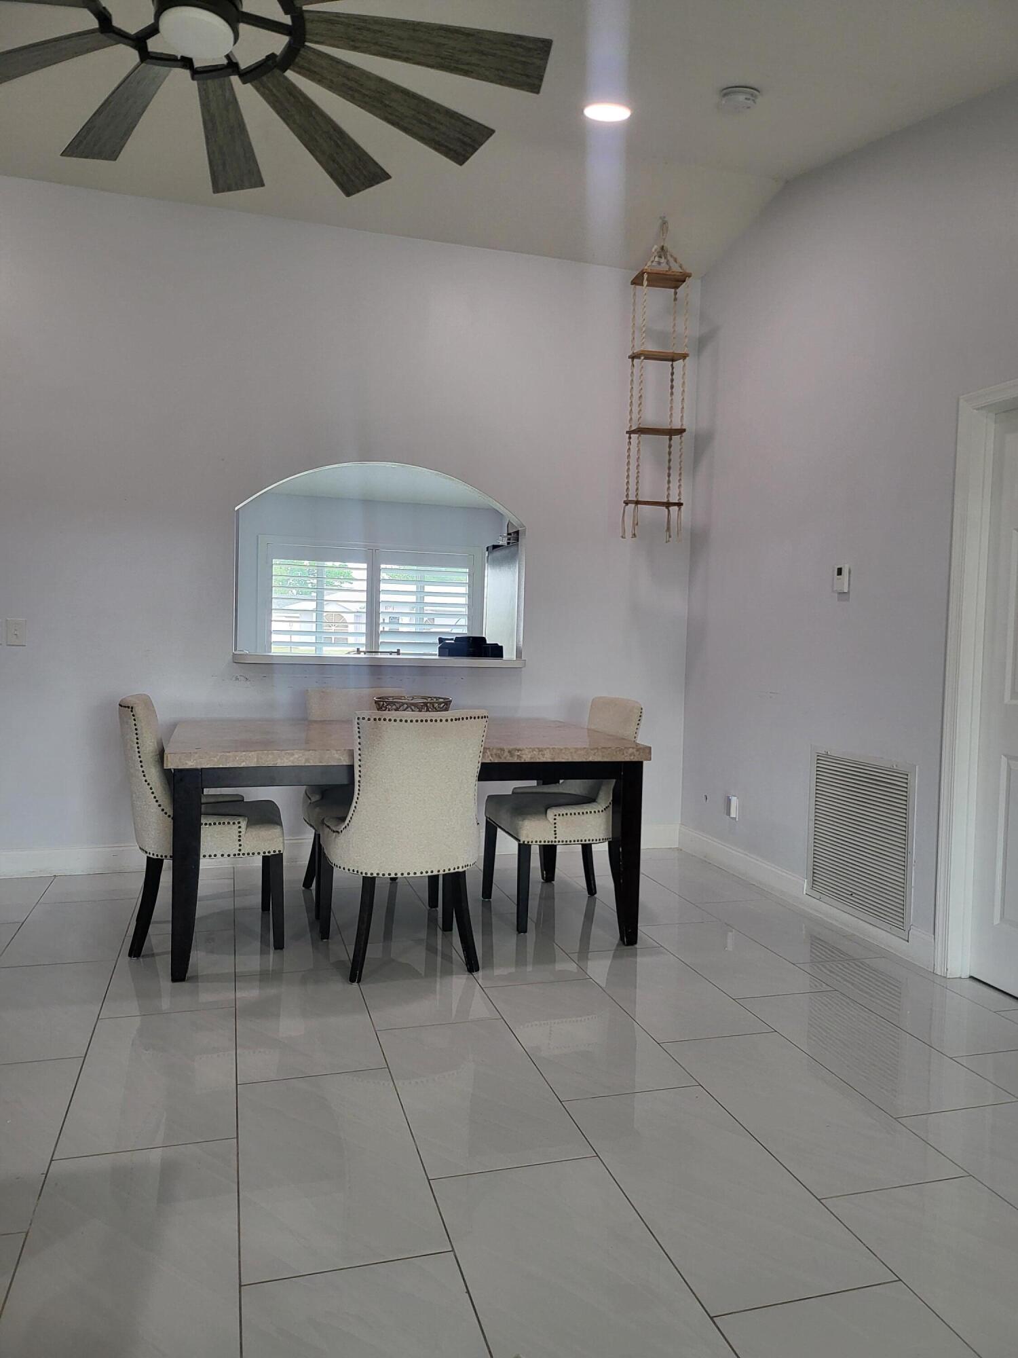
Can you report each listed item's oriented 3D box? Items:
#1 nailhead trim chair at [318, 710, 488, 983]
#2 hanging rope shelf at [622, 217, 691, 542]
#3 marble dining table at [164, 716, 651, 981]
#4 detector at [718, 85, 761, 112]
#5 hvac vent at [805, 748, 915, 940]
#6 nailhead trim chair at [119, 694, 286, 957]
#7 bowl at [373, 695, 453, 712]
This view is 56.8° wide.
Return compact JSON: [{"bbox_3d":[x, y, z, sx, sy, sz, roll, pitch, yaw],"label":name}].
[{"bbox_3d":[-0.387,0.551,3.458,0.564,0.941,0.594,0,3,-19],"label":"nailhead trim chair"},{"bbox_3d":[0.760,-1.512,4.787,0.253,1.633,0.168,1,3,-14],"label":"hanging rope shelf"},{"bbox_3d":[-0.455,0.613,3.883,1.756,0.777,1.066,1,3,-17],"label":"marble dining table"},{"bbox_3d":[0.852,-2.134,3.466,0.142,0.042,0.142,5,15,-1],"label":"detector"},{"bbox_3d":[1.444,0.655,3.914,0.030,0.667,0.675,1,3,-16],"label":"hvac vent"},{"bbox_3d":[-1.179,0.524,3.652,0.594,0.941,0.564,0,3,-19],"label":"nailhead trim chair"},{"bbox_3d":[-0.391,0.157,3.850,0.315,0.139,0.315,1,3,-16],"label":"bowl"}]

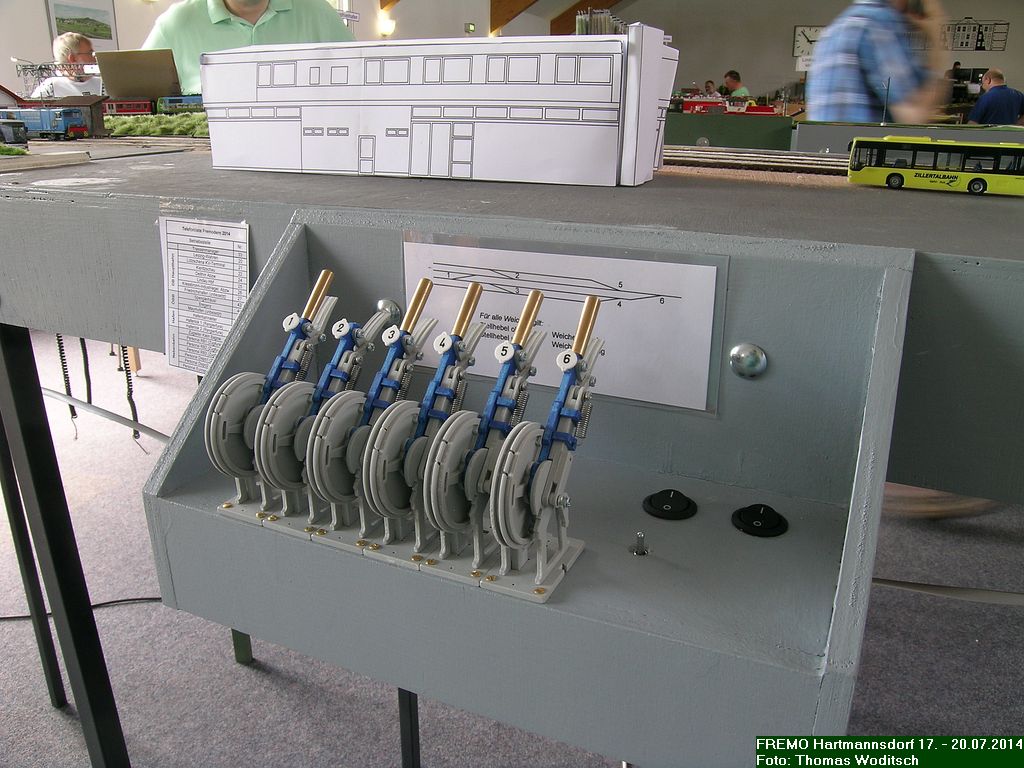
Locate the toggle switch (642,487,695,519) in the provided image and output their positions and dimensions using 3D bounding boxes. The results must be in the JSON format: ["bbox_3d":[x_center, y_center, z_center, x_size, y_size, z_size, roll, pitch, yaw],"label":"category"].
[{"bbox_3d":[0.070,0.052,0.366,0.024,0.006,0.024,-1,20,0],"label":"toggle switch"}]

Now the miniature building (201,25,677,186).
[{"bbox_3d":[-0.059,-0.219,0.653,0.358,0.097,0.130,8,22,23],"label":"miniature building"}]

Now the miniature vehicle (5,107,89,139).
[{"bbox_3d":[-0.751,-0.420,1.332,0.178,0.047,0.034,10,22,27],"label":"miniature vehicle"}]

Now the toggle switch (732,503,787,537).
[{"bbox_3d":[0.106,0.056,0.352,0.024,0.006,0.024,9,22,24],"label":"toggle switch"}]

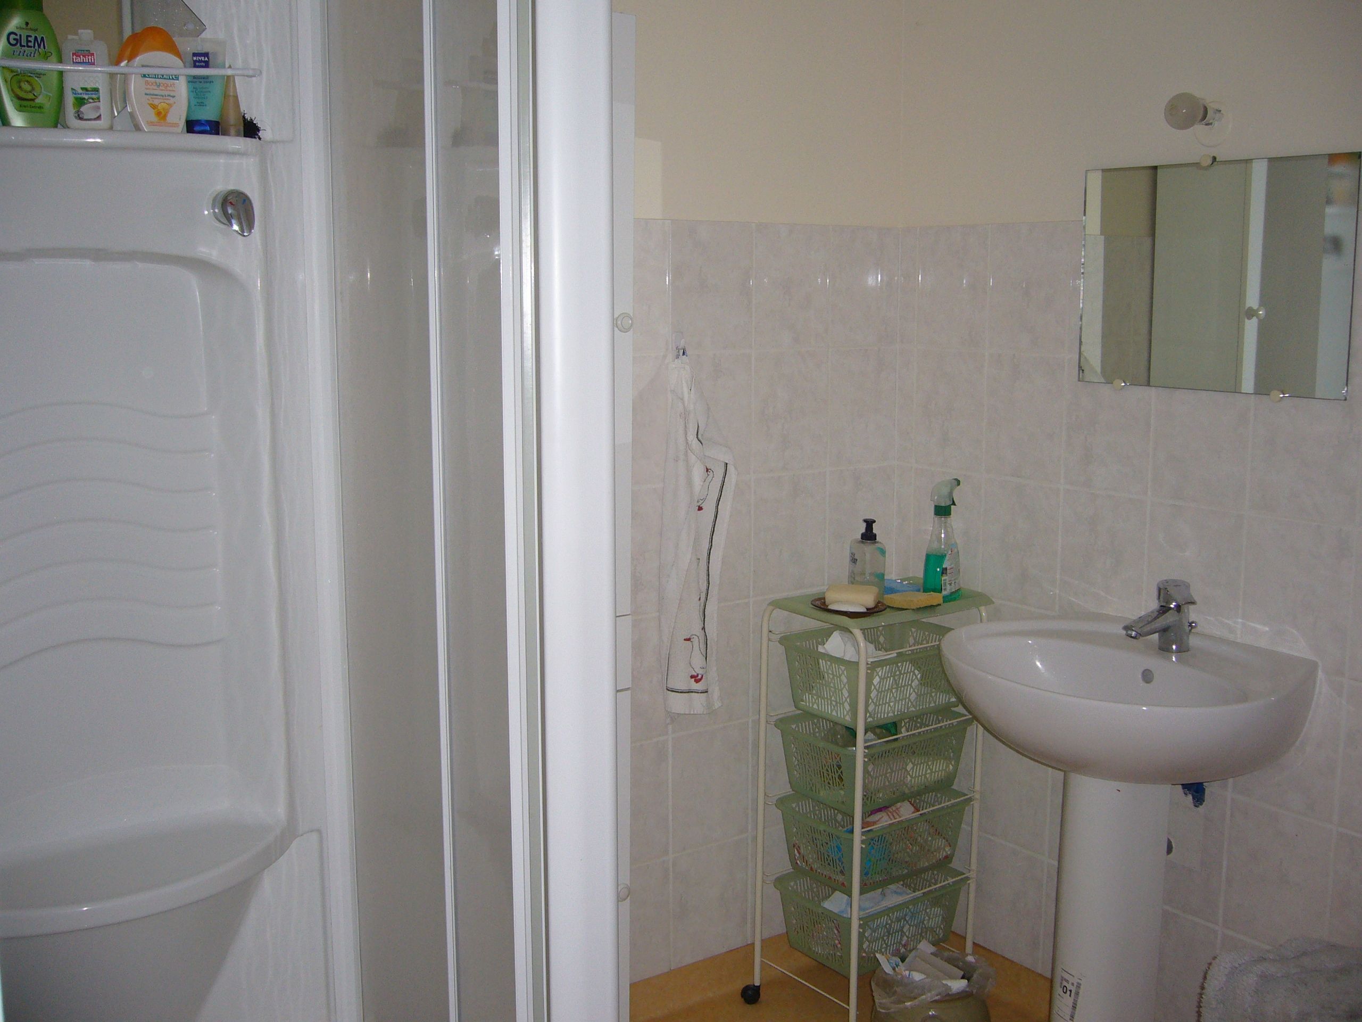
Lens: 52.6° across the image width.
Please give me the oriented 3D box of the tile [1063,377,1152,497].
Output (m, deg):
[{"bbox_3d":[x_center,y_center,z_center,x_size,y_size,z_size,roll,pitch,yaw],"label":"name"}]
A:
[{"bbox_3d":[0.792,-0.160,2.554,0.010,0.250,0.200,-7,11,-35],"label":"tile"}]

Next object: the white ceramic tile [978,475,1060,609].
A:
[{"bbox_3d":[0.681,0.064,2.765,0.010,0.250,0.200,-6,11,-35],"label":"white ceramic tile"}]

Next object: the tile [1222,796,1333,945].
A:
[{"bbox_3d":[1.023,0.634,2.361,0.010,0.250,0.200,-7,11,-35],"label":"tile"}]

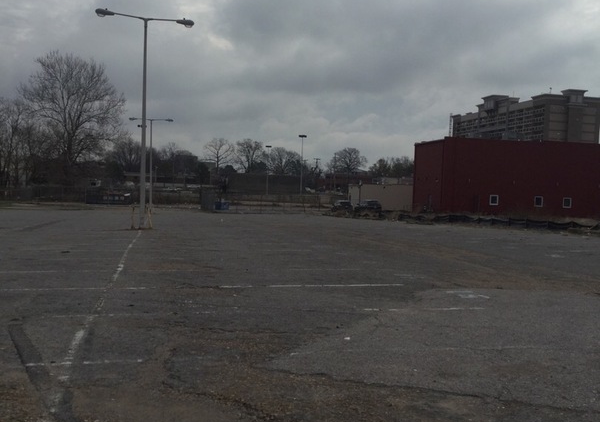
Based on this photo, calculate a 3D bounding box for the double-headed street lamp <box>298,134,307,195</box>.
[{"bbox_3d":[0.547,-8.892,140.000,1.600,12.120,0.500,1,1,0],"label":"double-headed street lamp"}]

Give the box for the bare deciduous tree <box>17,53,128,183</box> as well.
[{"bbox_3d":[-36.680,-13.484,115.000,17.020,24.080,16.050,1,1,0],"label":"bare deciduous tree"}]

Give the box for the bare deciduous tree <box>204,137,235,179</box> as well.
[{"bbox_3d":[-22.473,-12.563,200.000,8.380,15.910,8.380,1,1,0],"label":"bare deciduous tree"}]

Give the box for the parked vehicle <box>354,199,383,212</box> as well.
[{"bbox_3d":[7.841,-0.515,82.000,1.850,1.620,4.600,2,1,35],"label":"parked vehicle"}]

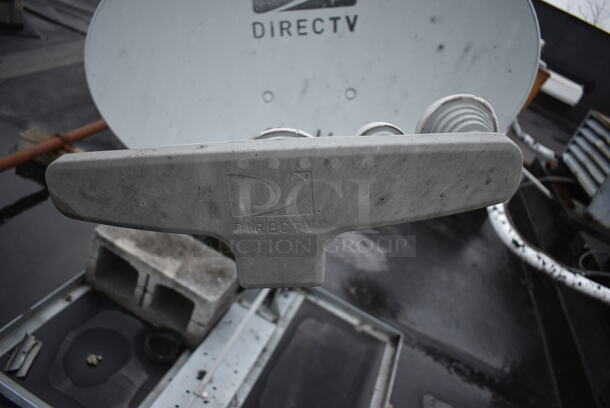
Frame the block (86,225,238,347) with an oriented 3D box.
[{"bbox_3d":[-0.422,0.213,1.382,0.390,0.193,0.192,29,28,7],"label":"block"}]

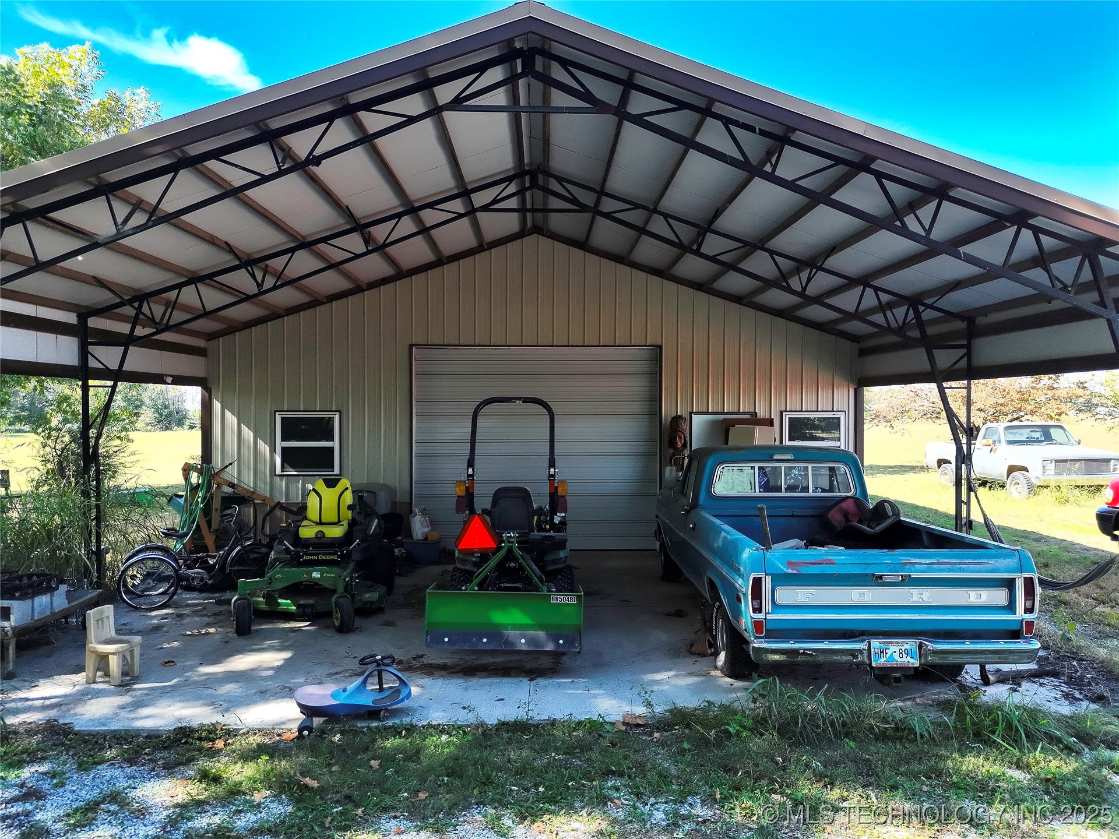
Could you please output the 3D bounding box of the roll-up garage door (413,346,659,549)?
[{"bbox_3d":[-0.343,0.420,11.500,3.650,3.020,0.100,0,0,-2],"label":"roll-up garage door"}]

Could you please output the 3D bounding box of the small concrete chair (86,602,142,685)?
[{"bbox_3d":[-3.370,1.705,5.890,0.310,0.550,0.300,0,0,7],"label":"small concrete chair"}]

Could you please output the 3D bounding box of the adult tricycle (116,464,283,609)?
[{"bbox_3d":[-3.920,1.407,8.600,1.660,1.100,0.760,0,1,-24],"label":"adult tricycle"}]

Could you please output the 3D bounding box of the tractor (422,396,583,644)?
[{"bbox_3d":[-0.465,0.868,7.930,1.260,2.190,3.900,0,0,-1],"label":"tractor"}]

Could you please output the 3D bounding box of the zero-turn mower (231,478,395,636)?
[{"bbox_3d":[-2.460,1.313,7.930,1.460,1.300,2.030,0,0,-3],"label":"zero-turn mower"}]

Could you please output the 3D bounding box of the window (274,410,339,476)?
[{"bbox_3d":[-3.710,0.353,11.420,0.950,0.950,0.100,0,0,-2],"label":"window"}]

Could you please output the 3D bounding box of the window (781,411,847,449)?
[{"bbox_3d":[3.810,0.365,11.600,0.960,0.950,0.100,0,0,-2],"label":"window"}]

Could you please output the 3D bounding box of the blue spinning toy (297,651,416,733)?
[{"bbox_3d":[-1.340,1.762,5.050,0.790,0.450,0.360,0,0,-10],"label":"blue spinning toy"}]

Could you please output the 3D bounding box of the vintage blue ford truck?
[{"bbox_3d":[2.160,1.096,7.580,2.050,1.740,5.250,0,0,0],"label":"vintage blue ford truck"}]

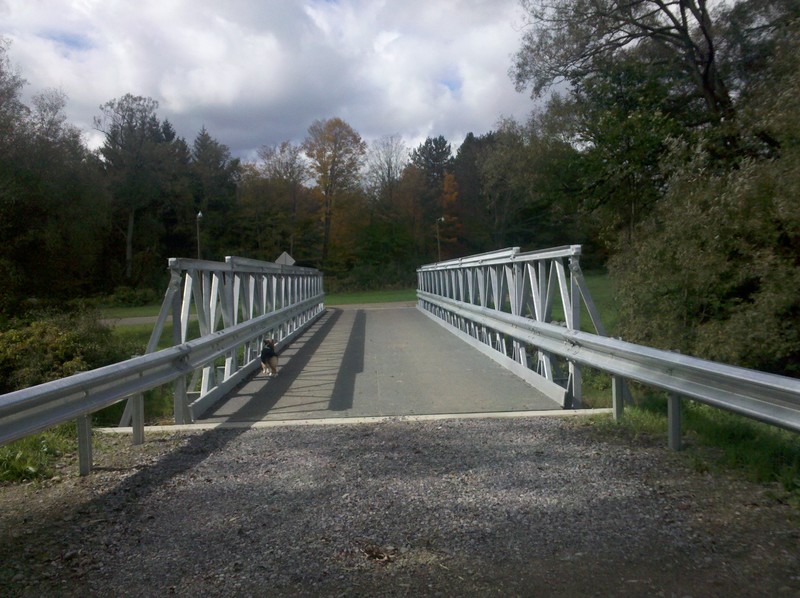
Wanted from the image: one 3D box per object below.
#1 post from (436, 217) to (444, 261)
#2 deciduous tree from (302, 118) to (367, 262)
[{"bbox_3d":[3.670,-4.120,62.000,0.800,6.600,0.350,-1,2,23],"label":"post"},{"bbox_3d":[-6.620,-9.910,70.000,6.600,17.200,6.600,-2,2,0],"label":"deciduous tree"}]

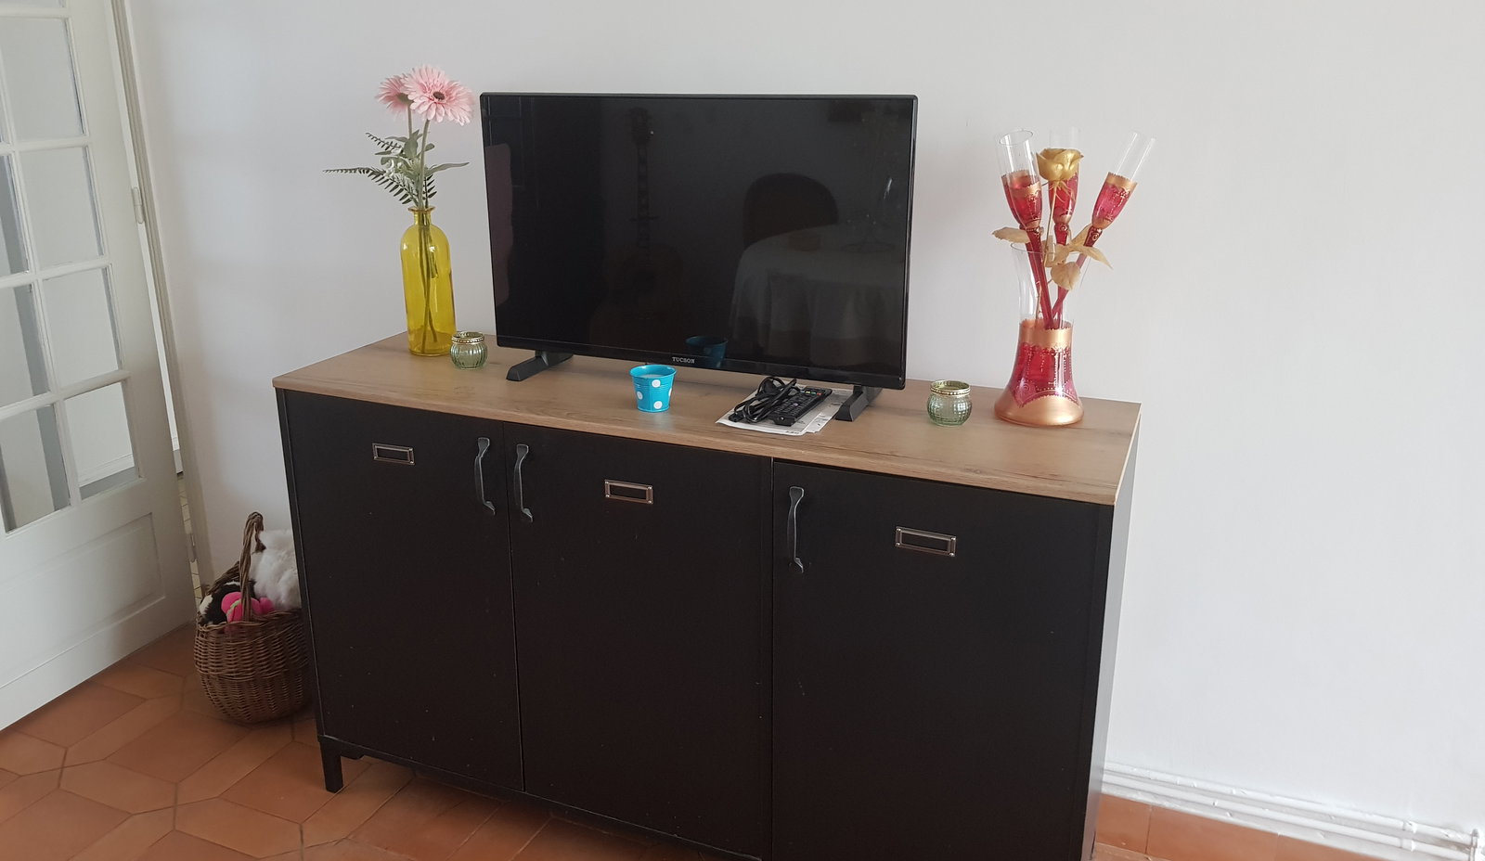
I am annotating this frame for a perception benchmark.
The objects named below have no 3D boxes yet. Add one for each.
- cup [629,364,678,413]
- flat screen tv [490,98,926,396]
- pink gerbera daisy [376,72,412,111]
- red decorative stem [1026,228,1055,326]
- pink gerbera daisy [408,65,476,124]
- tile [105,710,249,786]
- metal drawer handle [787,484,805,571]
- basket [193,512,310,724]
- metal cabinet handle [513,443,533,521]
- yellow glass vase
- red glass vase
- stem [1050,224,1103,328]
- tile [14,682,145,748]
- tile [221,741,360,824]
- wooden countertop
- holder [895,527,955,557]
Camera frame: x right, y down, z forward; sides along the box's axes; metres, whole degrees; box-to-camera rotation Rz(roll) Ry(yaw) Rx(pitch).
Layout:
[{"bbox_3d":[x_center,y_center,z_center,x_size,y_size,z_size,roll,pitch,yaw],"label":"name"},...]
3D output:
[{"bbox_3d":[-0.140,-0.063,1.738,0.073,0.059,0.073,0,18,0],"label":"cup"},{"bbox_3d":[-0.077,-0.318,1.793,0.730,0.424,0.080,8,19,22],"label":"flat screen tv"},{"bbox_3d":[-0.621,-0.610,2.019,0.065,0.085,0.090,17,24,42],"label":"pink gerbera daisy"},{"bbox_3d":[0.446,-0.227,1.665,0.019,0.166,0.019,-6,25,25],"label":"red decorative stem"},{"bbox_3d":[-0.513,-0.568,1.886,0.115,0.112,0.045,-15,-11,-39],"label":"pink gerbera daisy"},{"bbox_3d":[-1.162,0.657,2.309,0.200,0.016,0.200,8,19,22],"label":"tile"},{"bbox_3d":[0.073,0.143,1.553,0.019,0.127,0.028,8,19,22],"label":"metal drawer handle"},{"bbox_3d":[-1.011,0.384,2.359,0.280,0.430,0.280,-8,19,-24],"label":"basket"},{"bbox_3d":[-0.342,0.087,1.719,0.019,0.127,0.027,8,19,22],"label":"metal cabinet handle"},{"bbox_3d":[-0.574,-0.271,2.027,0.086,0.263,0.086,8,19,22],"label":"yellow glass vase"},{"bbox_3d":[0.453,-0.146,1.664,0.134,0.254,0.134,8,19,22],"label":"red glass vase"},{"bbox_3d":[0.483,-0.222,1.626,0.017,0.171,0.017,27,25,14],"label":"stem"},{"bbox_3d":[-1.446,0.620,2.422,0.200,0.016,0.200,8,19,22],"label":"tile"},{"bbox_3d":[-0.850,0.681,2.153,0.199,0.012,0.199,8,19,22],"label":"tile"},{"bbox_3d":[-0.084,-0.052,1.809,1.357,0.018,0.410,8,19,22],"label":"wooden countertop"},{"bbox_3d":[0.245,0.149,1.492,0.082,0.029,0.005,8,19,22],"label":"holder"}]

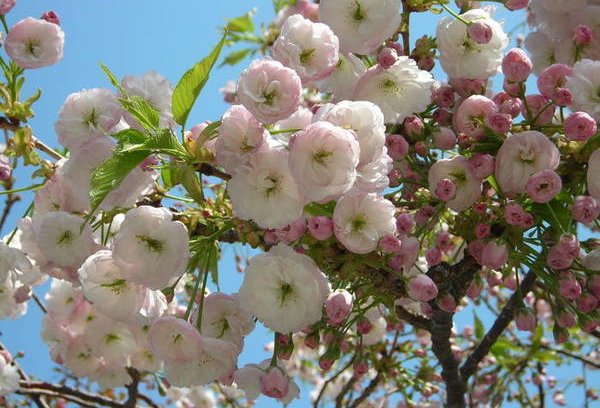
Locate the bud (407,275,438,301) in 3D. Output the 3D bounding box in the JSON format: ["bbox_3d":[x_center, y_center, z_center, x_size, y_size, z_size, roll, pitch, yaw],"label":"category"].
[{"bbox_3d":[0.071,0.049,0.900,0.018,0.015,0.015,25,0,34],"label":"bud"}]

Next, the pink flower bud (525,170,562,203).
[{"bbox_3d":[0.144,-0.010,0.920,0.021,0.019,0.018,0,14,0],"label":"pink flower bud"}]

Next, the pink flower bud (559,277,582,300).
[{"bbox_3d":[0.167,0.052,0.960,0.015,0.013,0.016,4,20,-11],"label":"pink flower bud"}]

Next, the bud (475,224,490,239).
[{"bbox_3d":[0.117,0.018,1.000,0.010,0.010,0.012,-3,11,6],"label":"bud"}]

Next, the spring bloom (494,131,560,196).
[{"bbox_3d":[0.139,-0.025,0.950,0.040,0.040,0.025,0,17,0],"label":"spring bloom"}]

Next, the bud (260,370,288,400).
[{"bbox_3d":[-0.016,0.112,0.970,0.017,0.018,0.017,2,-53,-5],"label":"bud"}]

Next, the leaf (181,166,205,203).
[{"bbox_3d":[-0.071,-0.013,1.030,0.011,0.028,0.006,-25,5,2],"label":"leaf"}]

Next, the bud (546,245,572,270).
[{"bbox_3d":[0.163,0.034,0.980,0.017,0.017,0.015,-2,-60,4],"label":"bud"}]

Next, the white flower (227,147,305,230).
[{"bbox_3d":[-0.020,-0.011,0.940,0.047,0.049,0.030,1,14,-3],"label":"white flower"}]

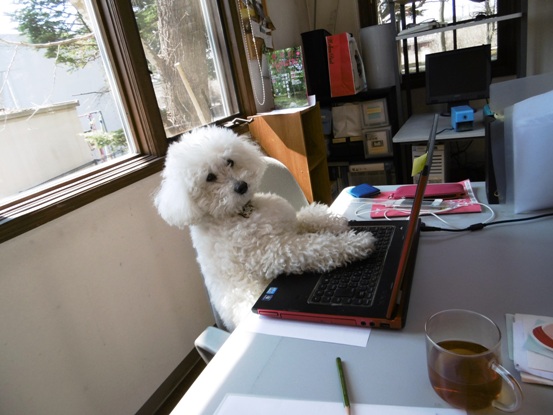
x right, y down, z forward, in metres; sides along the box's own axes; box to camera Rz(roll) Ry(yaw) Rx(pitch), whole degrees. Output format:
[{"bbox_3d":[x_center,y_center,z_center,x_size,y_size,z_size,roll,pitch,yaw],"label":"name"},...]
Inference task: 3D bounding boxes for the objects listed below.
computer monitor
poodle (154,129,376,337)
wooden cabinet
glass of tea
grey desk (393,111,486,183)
[{"bbox_3d":[1.056,-0.726,2.232,0.335,0.365,0.180,-1,22,26],"label":"computer monitor"},{"bbox_3d":[-0.020,0.068,0.856,0.460,0.500,0.280,2,23,30],"label":"poodle"},{"bbox_3d":[0.126,-0.131,2.296,0.295,0.880,0.310,-1,22,26],"label":"wooden cabinet"},{"bbox_3d":[0.235,0.192,0.458,0.082,0.091,0.108,-23,23,-30],"label":"glass of tea"},{"bbox_3d":[1.095,-0.173,2.227,0.660,0.670,0.670,-1,22,26],"label":"grey desk"}]

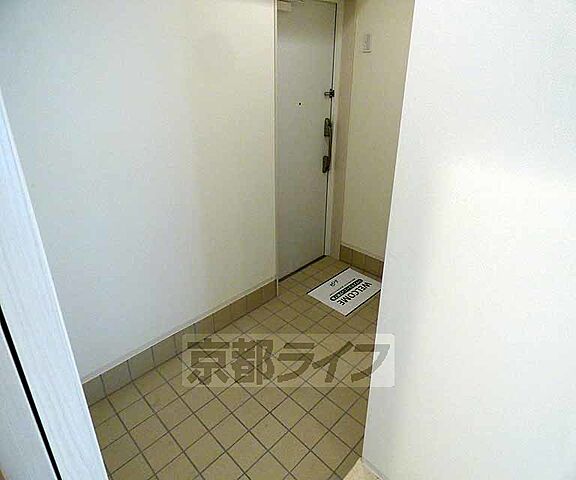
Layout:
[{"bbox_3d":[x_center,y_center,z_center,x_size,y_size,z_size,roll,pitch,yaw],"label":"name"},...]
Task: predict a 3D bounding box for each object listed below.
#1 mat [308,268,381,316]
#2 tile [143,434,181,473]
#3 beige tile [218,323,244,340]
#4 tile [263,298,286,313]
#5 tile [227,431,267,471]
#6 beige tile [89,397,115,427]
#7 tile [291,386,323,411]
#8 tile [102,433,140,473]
[{"bbox_3d":[0.513,0.418,2.959,0.405,0.008,0.602,25,36,39],"label":"mat"},{"bbox_3d":[-0.630,1.063,1.738,0.145,0.010,0.145,24,36,39],"label":"tile"},{"bbox_3d":[-0.418,0.676,2.493,0.146,0.012,0.146,24,36,39],"label":"beige tile"},{"bbox_3d":[-0.095,0.525,2.775,0.147,0.010,0.147,-25,36,-39],"label":"tile"},{"bbox_3d":[-0.206,1.062,1.738,0.145,0.010,0.145,24,36,39],"label":"tile"},{"bbox_3d":[-1.047,0.966,1.917,0.146,0.010,0.146,25,36,39],"label":"beige tile"},{"bbox_3d":[0.114,0.916,2.021,0.146,0.012,0.146,24,36,39],"label":"tile"},{"bbox_3d":[-0.842,1.068,1.742,0.146,0.010,0.146,24,36,39],"label":"tile"}]

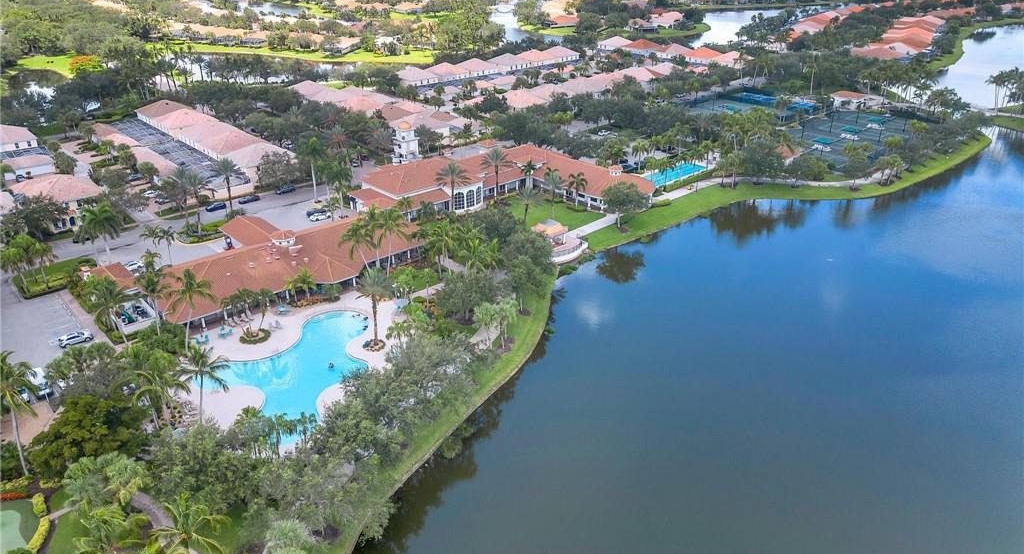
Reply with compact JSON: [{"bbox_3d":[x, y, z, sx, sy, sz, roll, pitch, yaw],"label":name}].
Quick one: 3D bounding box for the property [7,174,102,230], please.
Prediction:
[{"bbox_3d":[-99.140,-17.070,155.070,13.500,8.800,14.000,-23,35,-39],"label":"property"}]

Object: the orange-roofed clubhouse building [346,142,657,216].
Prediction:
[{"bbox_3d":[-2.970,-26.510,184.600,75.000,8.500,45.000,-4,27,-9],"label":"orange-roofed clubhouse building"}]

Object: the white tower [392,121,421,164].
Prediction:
[{"bbox_3d":[-29.760,-36.240,198.200,6.000,13.710,6.000,-18,32,-31],"label":"white tower"}]

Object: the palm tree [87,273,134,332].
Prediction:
[{"bbox_3d":[-65.100,5.540,117.280,7.970,11.200,7.970,-16,31,-29],"label":"palm tree"}]

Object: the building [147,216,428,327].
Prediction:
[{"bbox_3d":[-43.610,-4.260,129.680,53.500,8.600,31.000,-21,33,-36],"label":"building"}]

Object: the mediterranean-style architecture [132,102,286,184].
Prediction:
[{"bbox_3d":[-84.980,-39.410,200.390,13.500,8.800,81.200,-22,34,-38],"label":"mediterranean-style architecture"}]

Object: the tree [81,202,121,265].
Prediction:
[{"bbox_3d":[-81.400,-8.260,142.640,8.520,13.210,8.520,-15,30,-28],"label":"tree"}]

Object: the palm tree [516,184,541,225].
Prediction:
[{"bbox_3d":[3.850,-16.610,164.750,5.410,8.540,5.410,1,27,1],"label":"palm tree"}]

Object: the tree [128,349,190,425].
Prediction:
[{"bbox_3d":[-44.250,14.330,88.970,7.300,11.300,7.300,0,26,0],"label":"tree"}]

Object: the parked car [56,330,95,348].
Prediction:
[{"bbox_3d":[-67.700,9.280,110.000,4.600,1.600,1.870,-20,33,-35],"label":"parked car"}]

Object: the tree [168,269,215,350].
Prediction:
[{"bbox_3d":[-50.310,5.740,113.560,7.220,14.190,7.220,-13,29,-24],"label":"tree"}]

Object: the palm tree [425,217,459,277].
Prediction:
[{"bbox_3d":[-12.690,-4.520,127.110,6.000,11.500,6.000,0,26,0],"label":"palm tree"}]

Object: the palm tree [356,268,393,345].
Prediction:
[{"bbox_3d":[-21.870,5.110,115.360,5.910,13.760,5.910,-5,27,-11],"label":"palm tree"}]

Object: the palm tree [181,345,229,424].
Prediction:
[{"bbox_3d":[-38.690,14.110,88.660,6.200,12.000,6.200,0,26,0],"label":"palm tree"}]

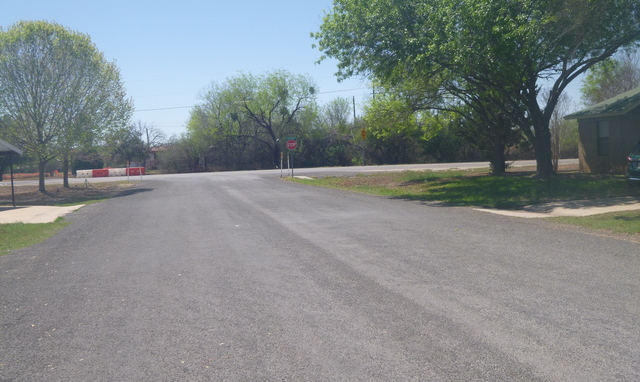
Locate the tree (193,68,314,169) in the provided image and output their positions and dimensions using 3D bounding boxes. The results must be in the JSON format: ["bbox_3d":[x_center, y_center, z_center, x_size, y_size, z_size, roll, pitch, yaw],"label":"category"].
[{"bbox_3d":[-7.494,-8.049,78.000,13.600,10.700,12.000,-2,3,-5],"label":"tree"}]

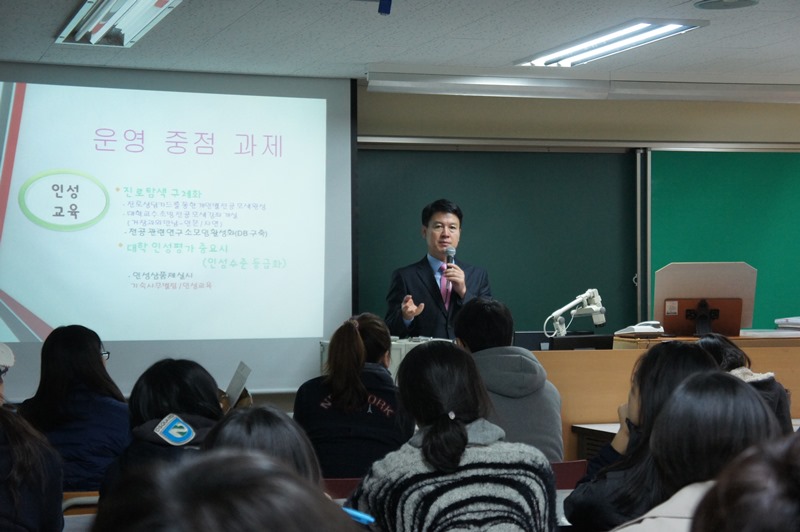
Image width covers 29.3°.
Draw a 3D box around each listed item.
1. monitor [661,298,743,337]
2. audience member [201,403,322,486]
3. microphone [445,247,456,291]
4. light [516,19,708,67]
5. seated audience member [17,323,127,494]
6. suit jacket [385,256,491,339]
[{"bbox_3d":[1.345,0.235,6.800,0.380,0.220,0.130,-1,18,-3],"label":"monitor"},{"bbox_3d":[-0.248,0.781,2.526,0.450,1.120,0.620,0,-1,-15],"label":"audience member"},{"bbox_3d":[0.220,0.011,6.730,0.050,0.210,0.050,3,-21,1],"label":"microphone"},{"bbox_3d":[0.887,-0.992,6.714,0.320,0.080,1.310,0,0,-19],"label":"light"},{"bbox_3d":[-1.010,0.790,4.630,0.460,1.220,0.720,-1,0,-6],"label":"seated audience member"},{"bbox_3d":[0.178,0.290,6.880,0.520,0.680,0.380,0,0,-12],"label":"suit jacket"}]

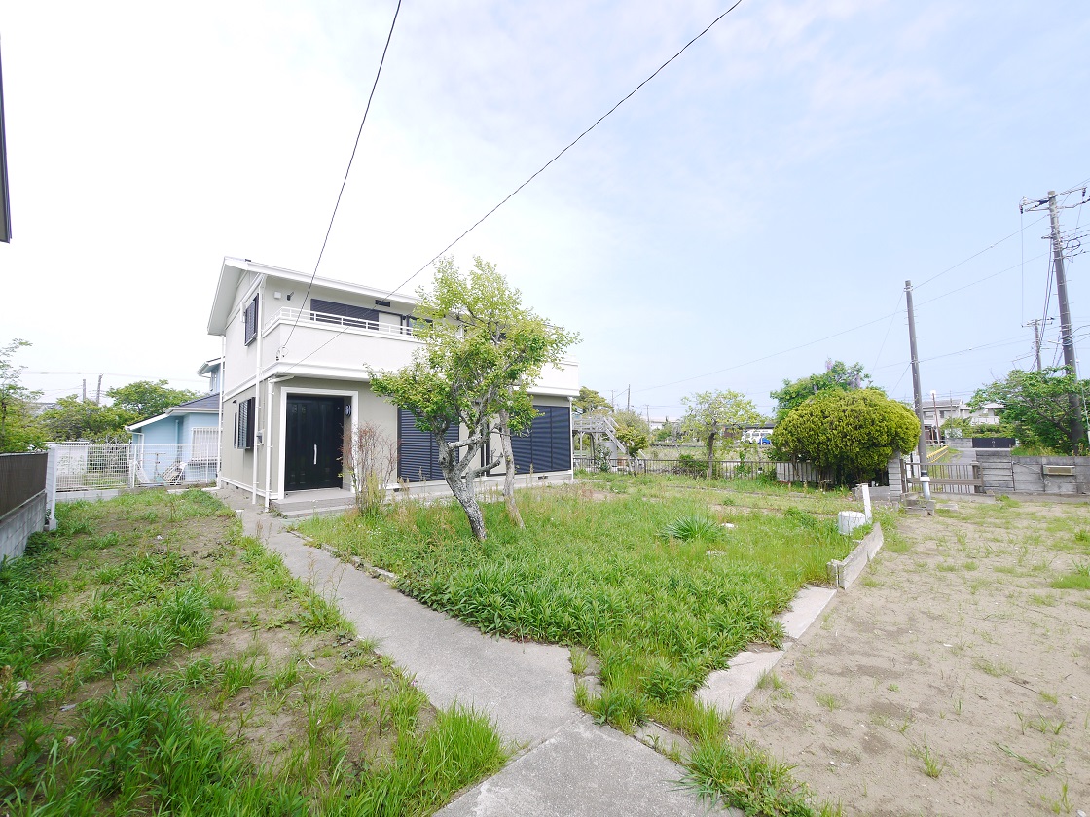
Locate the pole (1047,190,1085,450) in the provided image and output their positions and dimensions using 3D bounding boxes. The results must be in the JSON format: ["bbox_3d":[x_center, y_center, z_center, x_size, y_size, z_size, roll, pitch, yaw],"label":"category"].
[{"bbox_3d":[22.397,-3.307,19.000,0.420,12.181,0.420,3,-6,-40],"label":"pole"}]

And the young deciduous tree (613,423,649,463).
[{"bbox_3d":[4.005,1.874,20.500,1.599,2.428,1.599,-2,-4,11],"label":"young deciduous tree"}]

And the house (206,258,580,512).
[{"bbox_3d":[-5.095,-0.859,15.652,10.222,6.960,9.352,3,-6,-42],"label":"house"}]

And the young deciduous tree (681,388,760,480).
[{"bbox_3d":[7.292,1.097,18.300,3.152,3.759,3.100,-3,-5,22],"label":"young deciduous tree"}]

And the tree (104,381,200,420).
[{"bbox_3d":[-22.872,1.108,26.000,4.835,5.585,4.800,3,-6,-41],"label":"tree"}]

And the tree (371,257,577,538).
[{"bbox_3d":[-1.103,-0.163,6.800,3.141,4.329,2.800,0,-4,-9],"label":"tree"}]

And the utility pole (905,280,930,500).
[{"bbox_3d":[13.510,-0.798,16.000,0.270,7.671,0.270,-5,-6,40],"label":"utility pole"}]

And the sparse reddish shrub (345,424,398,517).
[{"bbox_3d":[-3.428,1.163,8.700,0.965,1.841,0.965,1,-5,-21],"label":"sparse reddish shrub"}]

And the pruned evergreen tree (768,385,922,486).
[{"bbox_3d":[10.217,1.040,15.200,4.300,3.513,3.300,-4,-5,36],"label":"pruned evergreen tree"}]

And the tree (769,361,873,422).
[{"bbox_3d":[10.999,0.527,17.300,3.706,4.821,3.200,-4,-5,32],"label":"tree"}]

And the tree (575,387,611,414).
[{"bbox_3d":[3.113,1.124,30.000,2.964,5.345,2.964,-2,-4,6],"label":"tree"}]

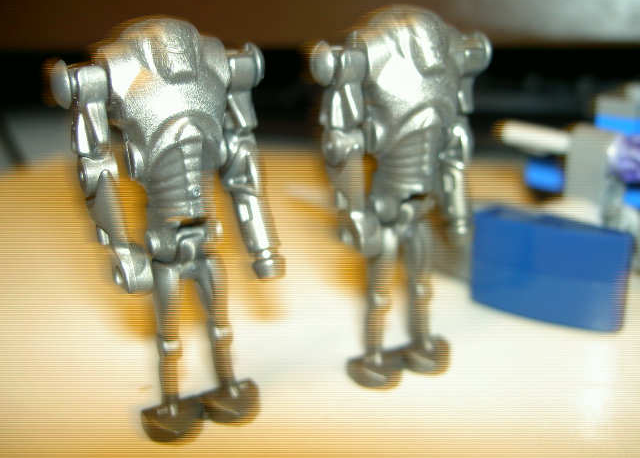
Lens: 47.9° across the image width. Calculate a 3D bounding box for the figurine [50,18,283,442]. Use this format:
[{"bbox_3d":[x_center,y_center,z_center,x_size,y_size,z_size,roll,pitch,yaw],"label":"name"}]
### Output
[{"bbox_3d":[-0.016,0.001,0.085,0.025,0.050,0.015,-11,18,-25],"label":"figurine"}]

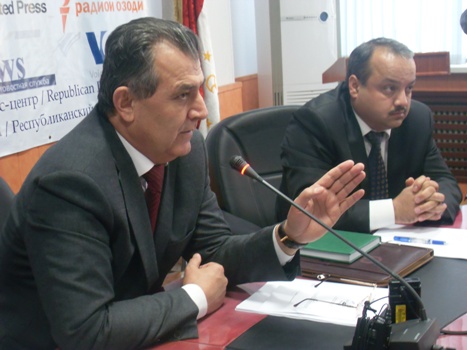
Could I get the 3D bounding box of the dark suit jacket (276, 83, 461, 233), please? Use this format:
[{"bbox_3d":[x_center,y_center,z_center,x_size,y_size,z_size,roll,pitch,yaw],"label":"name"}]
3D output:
[{"bbox_3d":[0.352,0.037,2.312,0.560,0.570,0.500,-11,14,-36],"label":"dark suit jacket"}]

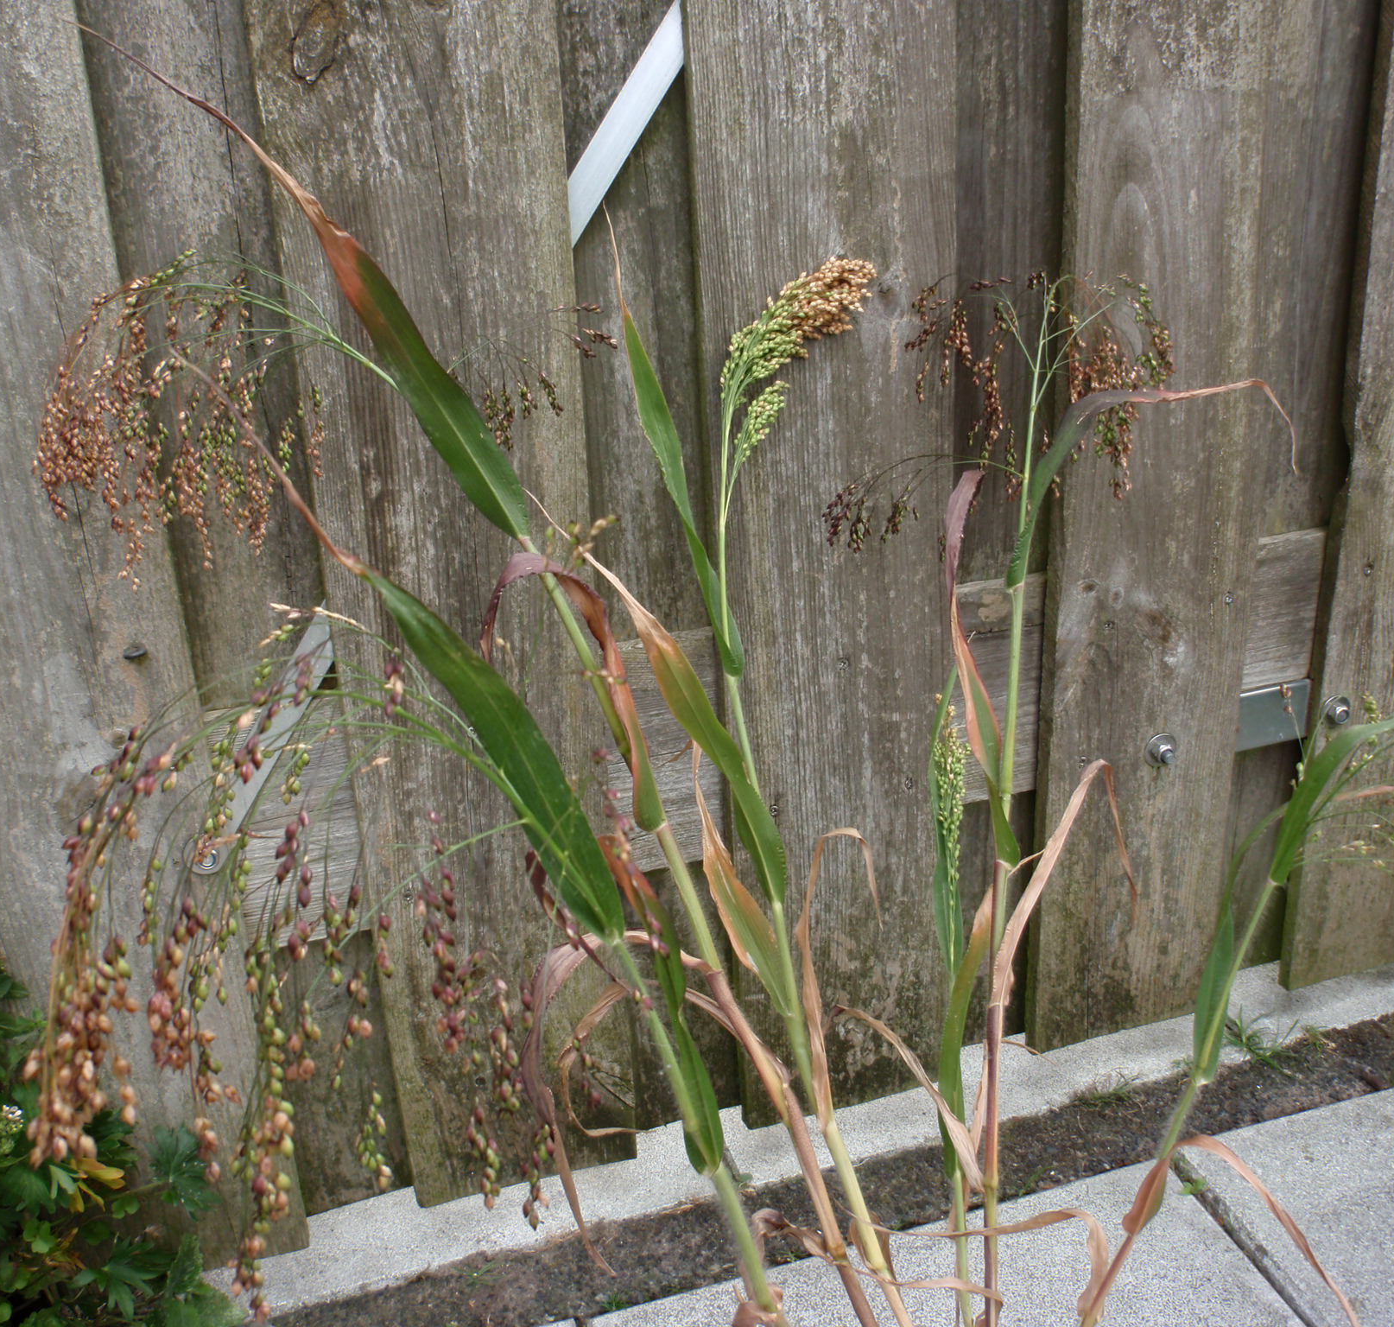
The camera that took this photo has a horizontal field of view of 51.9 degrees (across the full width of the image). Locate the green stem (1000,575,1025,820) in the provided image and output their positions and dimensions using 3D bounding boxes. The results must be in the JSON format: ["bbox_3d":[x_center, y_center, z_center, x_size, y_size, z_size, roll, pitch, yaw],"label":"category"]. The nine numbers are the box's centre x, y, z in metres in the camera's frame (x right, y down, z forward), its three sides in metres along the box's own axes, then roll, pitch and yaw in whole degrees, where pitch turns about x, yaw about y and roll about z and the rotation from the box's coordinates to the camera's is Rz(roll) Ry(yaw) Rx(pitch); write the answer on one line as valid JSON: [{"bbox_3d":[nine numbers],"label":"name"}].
[{"bbox_3d":[0.139,0.016,0.630,0.004,0.108,0.004,4,12,13],"label":"green stem"}]

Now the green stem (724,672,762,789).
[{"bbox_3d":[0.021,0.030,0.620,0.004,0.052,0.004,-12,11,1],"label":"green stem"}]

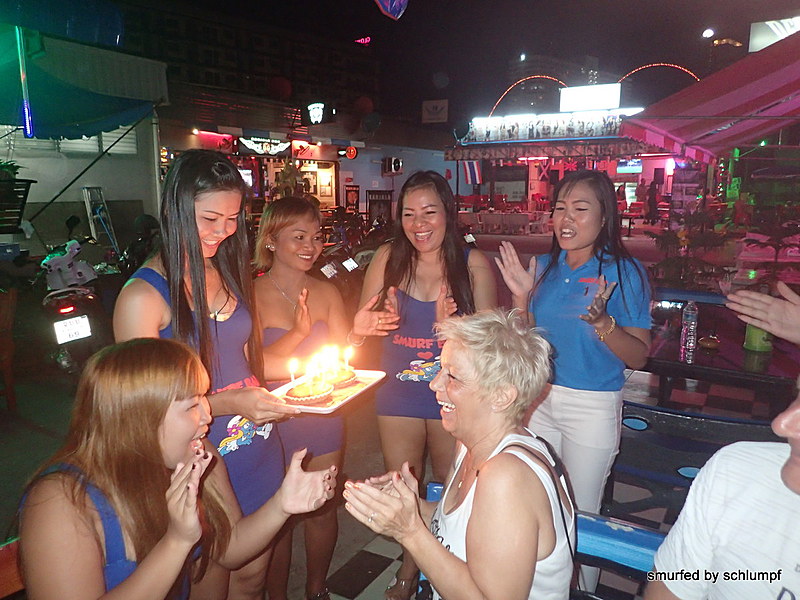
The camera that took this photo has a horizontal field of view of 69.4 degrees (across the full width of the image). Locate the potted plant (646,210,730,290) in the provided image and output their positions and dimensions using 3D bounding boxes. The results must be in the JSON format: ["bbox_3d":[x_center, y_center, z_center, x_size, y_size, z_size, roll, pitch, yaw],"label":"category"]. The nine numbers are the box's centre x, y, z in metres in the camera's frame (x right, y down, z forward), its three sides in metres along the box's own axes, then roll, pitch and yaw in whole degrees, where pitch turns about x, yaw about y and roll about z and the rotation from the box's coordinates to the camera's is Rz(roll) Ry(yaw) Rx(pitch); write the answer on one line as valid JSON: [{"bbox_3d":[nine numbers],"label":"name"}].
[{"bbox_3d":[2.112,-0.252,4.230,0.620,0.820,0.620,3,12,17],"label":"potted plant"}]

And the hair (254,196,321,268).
[{"bbox_3d":[-0.374,-0.231,1.921,0.200,0.250,0.220,-7,13,-33],"label":"hair"}]

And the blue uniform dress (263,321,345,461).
[{"bbox_3d":[-0.336,0.329,2.030,0.330,0.510,0.240,-5,12,-23],"label":"blue uniform dress"}]

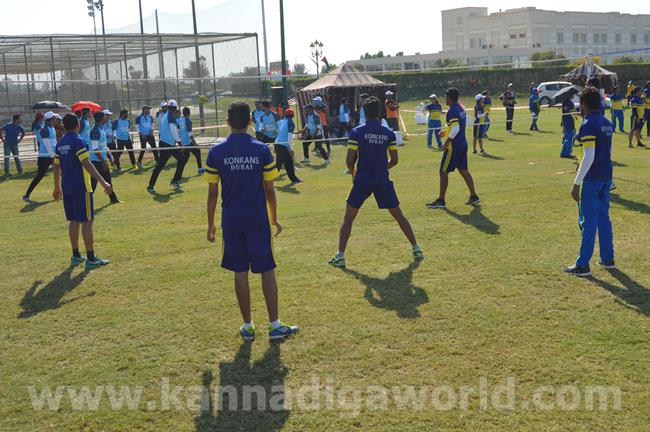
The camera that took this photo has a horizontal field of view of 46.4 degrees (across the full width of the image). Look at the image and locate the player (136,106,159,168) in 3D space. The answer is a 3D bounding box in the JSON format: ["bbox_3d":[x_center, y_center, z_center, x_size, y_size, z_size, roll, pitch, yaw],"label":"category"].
[{"bbox_3d":[-4.924,-2.263,21.023,0.620,1.700,0.420,-7,10,-28],"label":"player"}]

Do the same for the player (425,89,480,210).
[{"bbox_3d":[1.925,-1.019,11.350,0.780,1.740,0.560,4,11,34],"label":"player"}]

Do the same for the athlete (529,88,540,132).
[{"bbox_3d":[8.379,-4.259,30.300,0.420,1.680,0.480,0,9,18],"label":"athlete"}]

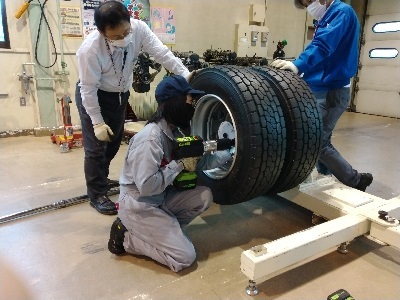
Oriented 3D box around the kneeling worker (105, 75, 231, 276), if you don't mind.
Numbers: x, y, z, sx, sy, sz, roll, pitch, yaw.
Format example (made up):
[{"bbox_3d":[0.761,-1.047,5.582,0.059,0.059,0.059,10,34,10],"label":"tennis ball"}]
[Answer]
[{"bbox_3d":[-0.154,0.104,1.887,0.840,1.100,0.560,-2,15,-15],"label":"kneeling worker"}]

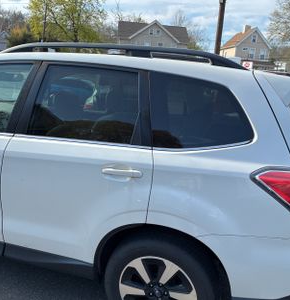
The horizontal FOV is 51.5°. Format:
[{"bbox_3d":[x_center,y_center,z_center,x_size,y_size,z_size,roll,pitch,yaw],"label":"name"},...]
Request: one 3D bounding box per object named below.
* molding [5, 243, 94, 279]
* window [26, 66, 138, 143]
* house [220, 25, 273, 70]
[{"bbox_3d":[-0.609,0.694,1.917,0.660,0.128,0.070,8,17,17],"label":"molding"},{"bbox_3d":[-0.326,-0.264,1.701,0.710,0.430,0.050,8,-5,17],"label":"window"},{"bbox_3d":[18.061,-17.404,55.083,6.400,8.300,10.000,3,16,1],"label":"house"}]

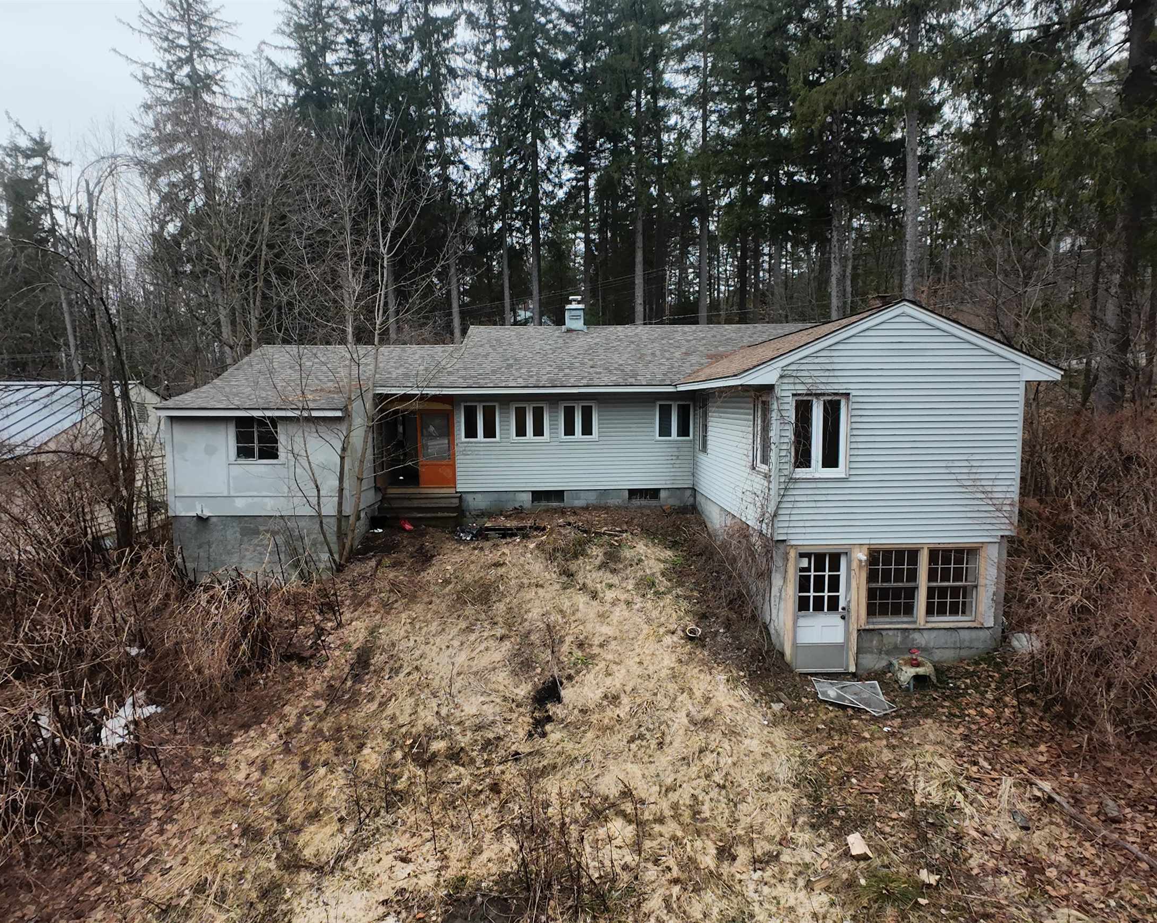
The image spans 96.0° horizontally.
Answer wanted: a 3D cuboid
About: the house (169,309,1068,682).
[{"bbox_3d":[-0.476,-0.467,13.646,15.600,6.900,11.550,-1,6,-2],"label":"house"}]

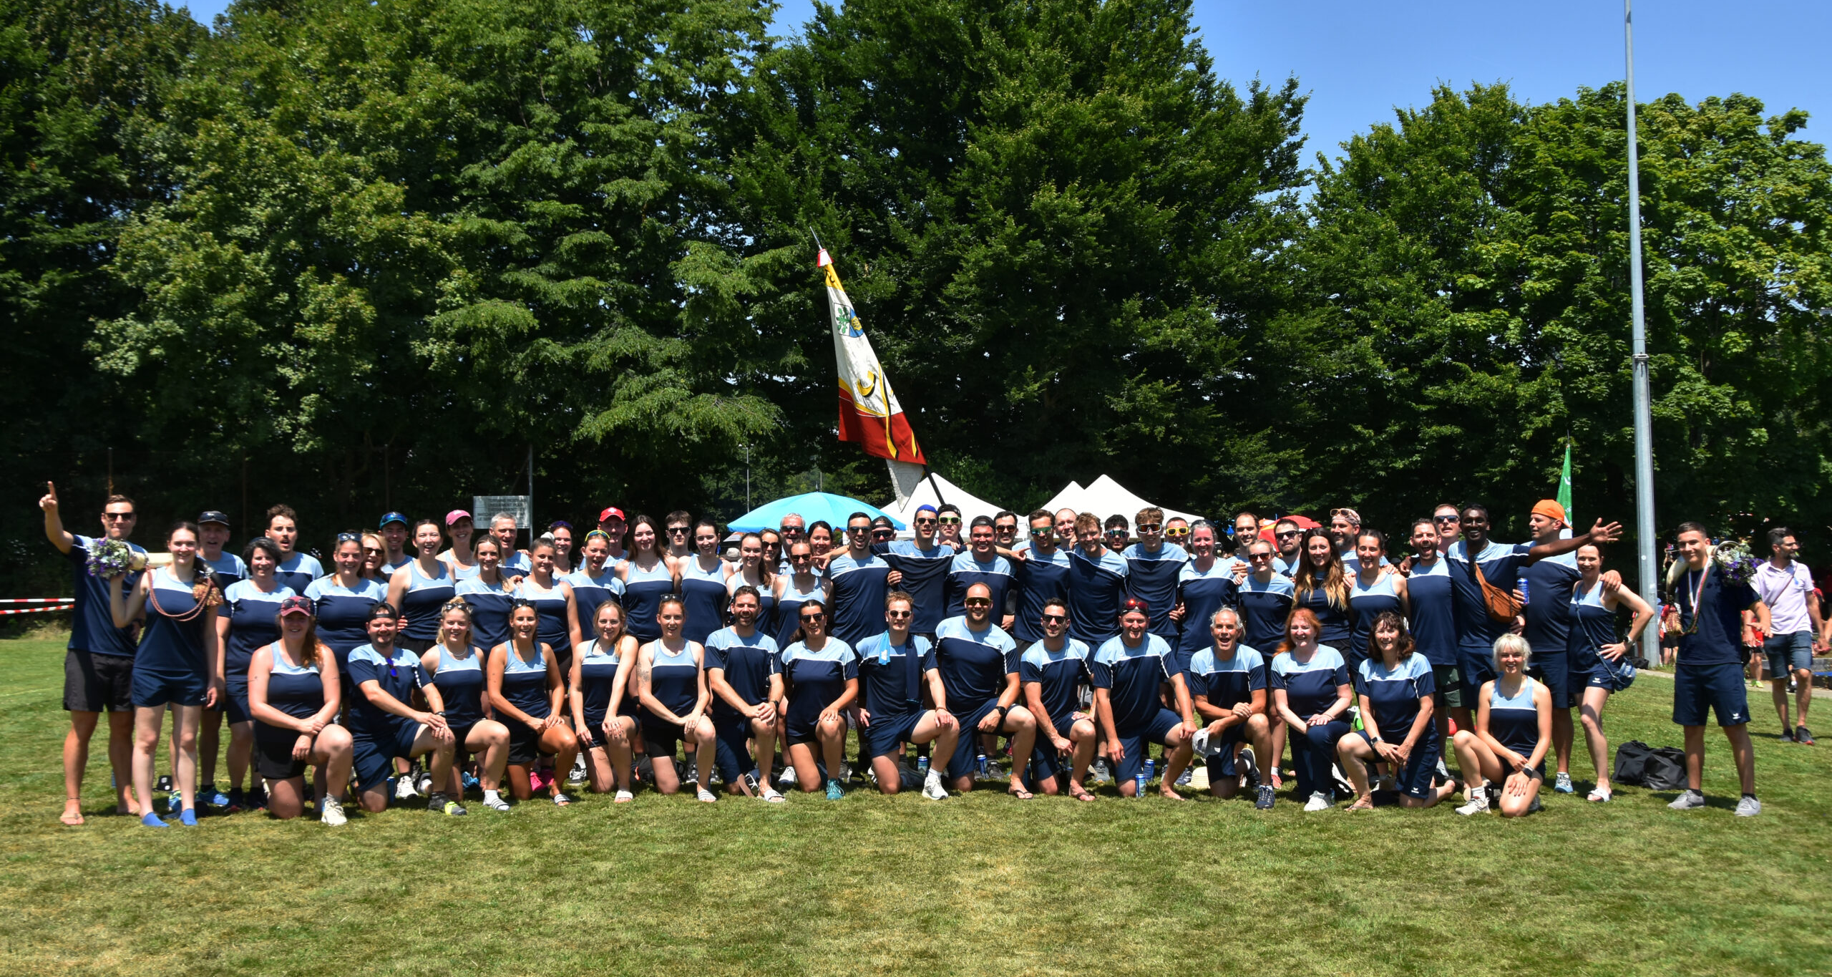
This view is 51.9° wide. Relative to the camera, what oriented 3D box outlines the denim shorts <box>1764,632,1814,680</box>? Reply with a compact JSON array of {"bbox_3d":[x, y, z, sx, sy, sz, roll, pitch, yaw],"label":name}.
[{"bbox_3d":[7.379,1.413,15.900,0.430,0.420,0.310,-1,-2,0],"label":"denim shorts"}]

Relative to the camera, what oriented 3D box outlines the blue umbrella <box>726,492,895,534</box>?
[{"bbox_3d":[-1.159,1.167,22.460,2.130,2.250,2.130,-1,-2,0],"label":"blue umbrella"}]

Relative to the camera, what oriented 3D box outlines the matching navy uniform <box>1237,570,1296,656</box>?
[{"bbox_3d":[2.305,0.821,12.350,0.420,0.580,0.270,-1,-2,5],"label":"matching navy uniform"}]

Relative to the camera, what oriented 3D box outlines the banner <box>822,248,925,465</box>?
[{"bbox_3d":[-0.280,-0.878,12.500,0.720,1.500,0.280,0,-1,0],"label":"banner"}]

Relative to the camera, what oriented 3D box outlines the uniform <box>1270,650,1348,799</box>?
[{"bbox_3d":[2.456,1.459,11.750,0.520,0.970,0.550,-1,-2,6],"label":"uniform"}]

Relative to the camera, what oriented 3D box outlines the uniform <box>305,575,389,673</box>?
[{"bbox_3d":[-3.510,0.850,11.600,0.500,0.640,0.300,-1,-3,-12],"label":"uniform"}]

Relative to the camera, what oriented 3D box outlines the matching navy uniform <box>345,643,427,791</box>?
[{"bbox_3d":[-3.098,1.333,11.000,0.490,0.880,0.460,0,-1,-17],"label":"matching navy uniform"}]

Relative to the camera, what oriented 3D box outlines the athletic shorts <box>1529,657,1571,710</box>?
[{"bbox_3d":[4.104,1.237,12.200,0.400,0.400,0.310,-2,-3,22],"label":"athletic shorts"}]

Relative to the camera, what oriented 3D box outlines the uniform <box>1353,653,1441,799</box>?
[{"bbox_3d":[2.895,1.431,11.350,0.520,0.880,0.450,0,-1,18],"label":"uniform"}]

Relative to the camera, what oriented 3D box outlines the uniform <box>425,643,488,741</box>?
[{"bbox_3d":[-2.733,1.208,11.200,0.380,0.600,0.280,-1,-2,-15],"label":"uniform"}]

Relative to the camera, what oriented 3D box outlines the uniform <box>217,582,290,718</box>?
[{"bbox_3d":[-4.061,0.991,11.600,0.470,0.890,0.320,0,-3,-14],"label":"uniform"}]

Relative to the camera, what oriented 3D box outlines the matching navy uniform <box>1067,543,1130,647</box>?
[{"bbox_3d":[1.168,0.685,12.100,0.430,0.670,0.280,0,-1,2],"label":"matching navy uniform"}]

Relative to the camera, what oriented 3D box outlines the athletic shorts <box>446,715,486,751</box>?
[{"bbox_3d":[-2.683,1.461,11.150,0.340,0.270,0.340,0,-1,-14],"label":"athletic shorts"}]

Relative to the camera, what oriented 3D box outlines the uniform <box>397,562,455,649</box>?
[{"bbox_3d":[-3.072,0.722,11.800,0.380,0.580,0.270,-1,-2,-14],"label":"uniform"}]

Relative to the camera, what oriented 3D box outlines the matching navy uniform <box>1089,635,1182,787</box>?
[{"bbox_3d":[1.407,1.406,11.900,0.570,1.000,0.500,-1,-2,0],"label":"matching navy uniform"}]

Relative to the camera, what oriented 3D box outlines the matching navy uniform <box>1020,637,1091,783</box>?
[{"bbox_3d":[0.889,1.408,12.000,0.470,0.940,0.450,-1,-3,-9],"label":"matching navy uniform"}]

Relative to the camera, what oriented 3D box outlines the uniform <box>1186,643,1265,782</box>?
[{"bbox_3d":[1.868,1.358,11.350,0.480,0.840,0.450,-1,-2,-4],"label":"uniform"}]

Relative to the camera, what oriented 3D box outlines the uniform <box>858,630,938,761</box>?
[{"bbox_3d":[-0.120,1.239,11.250,0.470,0.770,0.400,0,-1,-7],"label":"uniform"}]

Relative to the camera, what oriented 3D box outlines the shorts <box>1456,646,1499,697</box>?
[{"bbox_3d":[3.705,1.228,12.200,0.410,0.410,0.290,0,-1,9],"label":"shorts"}]

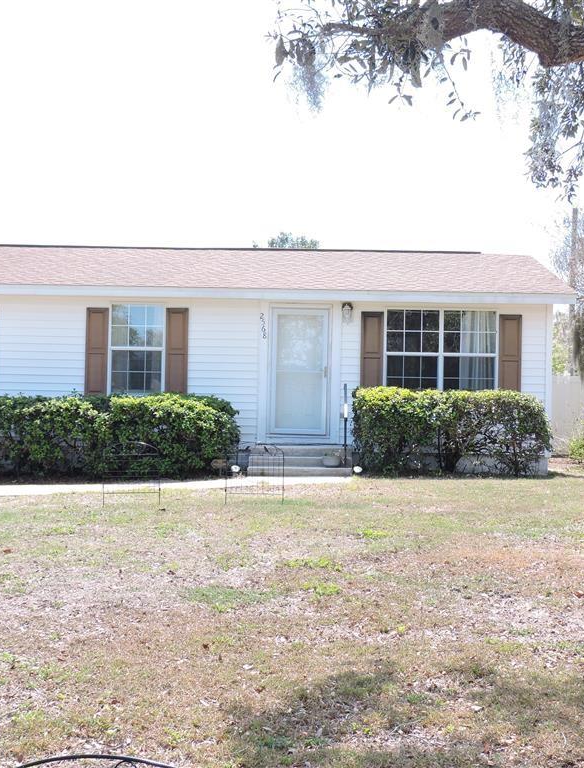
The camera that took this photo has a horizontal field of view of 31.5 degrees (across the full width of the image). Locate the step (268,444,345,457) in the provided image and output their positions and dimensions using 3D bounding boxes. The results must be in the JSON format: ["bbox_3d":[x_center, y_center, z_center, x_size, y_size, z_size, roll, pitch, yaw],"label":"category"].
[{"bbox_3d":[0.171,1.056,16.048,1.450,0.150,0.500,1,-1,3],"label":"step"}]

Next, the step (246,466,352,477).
[{"bbox_3d":[0.125,1.313,15.359,1.540,0.140,0.320,1,-1,3],"label":"step"}]

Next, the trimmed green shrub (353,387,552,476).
[{"bbox_3d":[2.411,0.718,15.650,2.900,1.270,0.950,1,-1,3],"label":"trimmed green shrub"}]

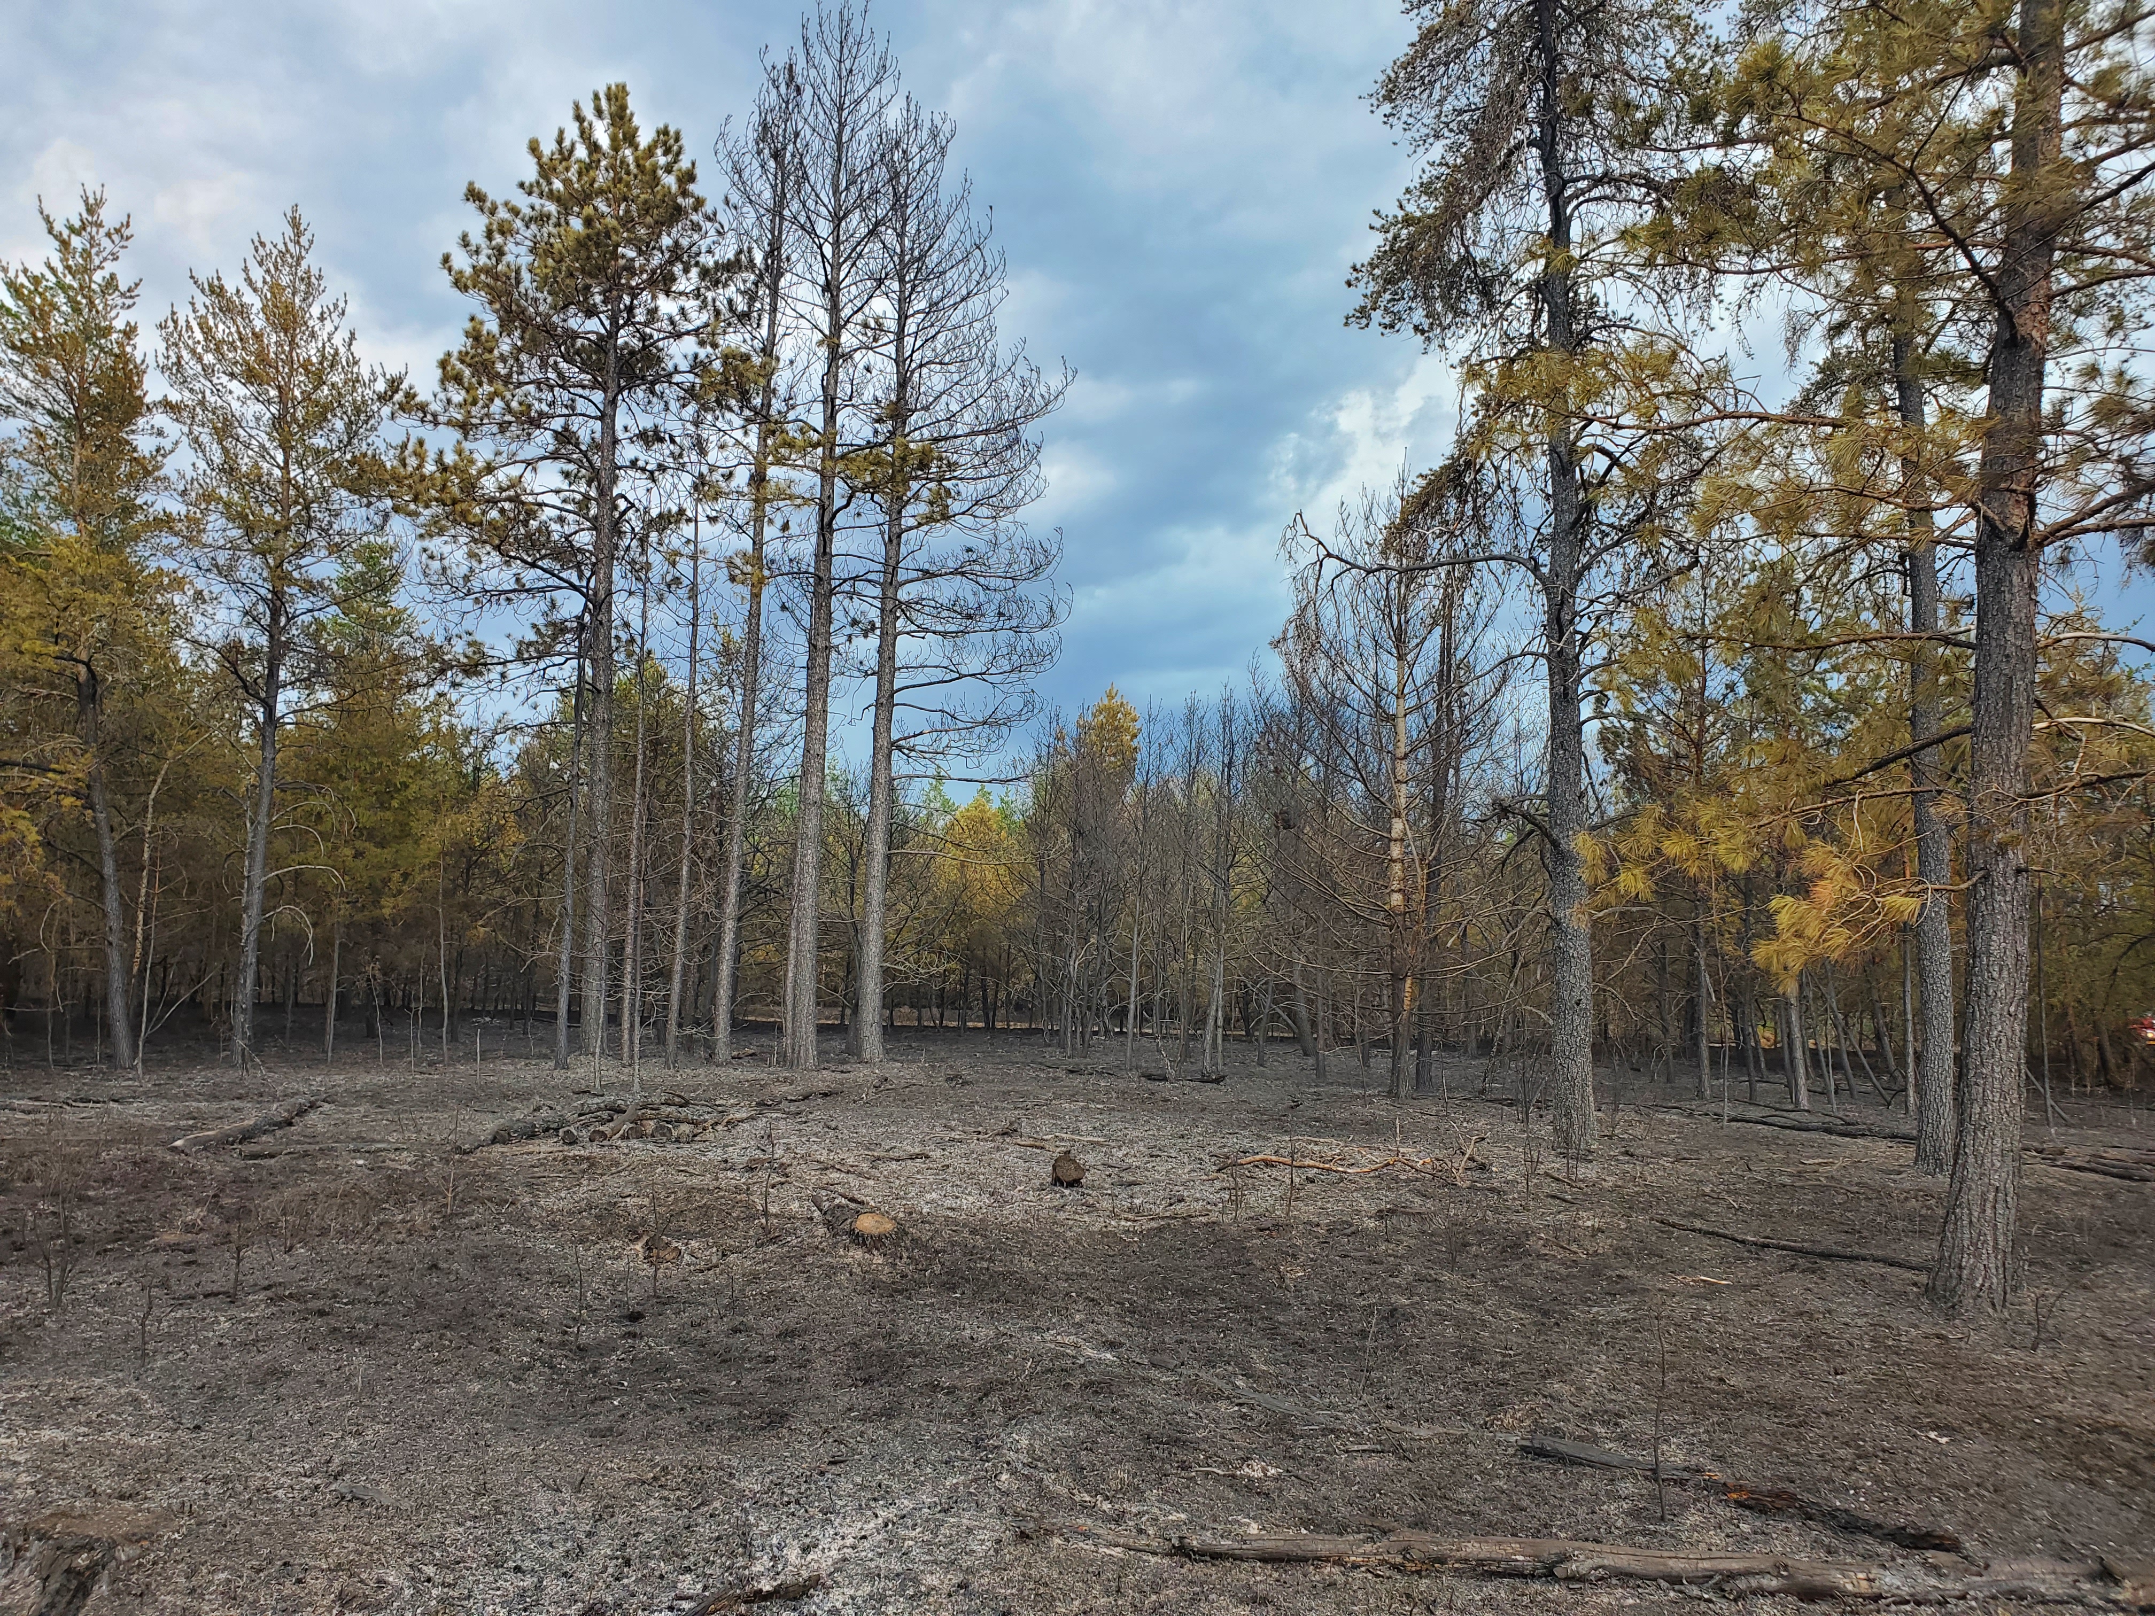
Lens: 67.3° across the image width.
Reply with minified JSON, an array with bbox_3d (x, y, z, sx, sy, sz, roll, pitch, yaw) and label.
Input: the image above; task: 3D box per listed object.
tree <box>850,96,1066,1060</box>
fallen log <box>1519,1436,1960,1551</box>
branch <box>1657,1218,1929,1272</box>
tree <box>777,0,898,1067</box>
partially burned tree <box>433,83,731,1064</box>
[{"bbox_3d":[-2.420,-4.493,29.479,4.015,17.959,4.015,2,-6,-7],"label":"tree"},{"bbox_3d":[2.051,2.153,5.156,1.349,0.075,0.120,-4,-8,40],"label":"fallen log"},{"bbox_3d":[4.566,2.780,10.414,0.110,0.060,1.944,5,-7,-32],"label":"branch"},{"bbox_3d":[-4.037,-5.103,28.341,2.460,19.098,2.572,2,-6,-9],"label":"tree"},{"bbox_3d":[-8.356,-4.501,28.978,5.382,17.936,5.382,3,-7,-16],"label":"partially burned tree"}]

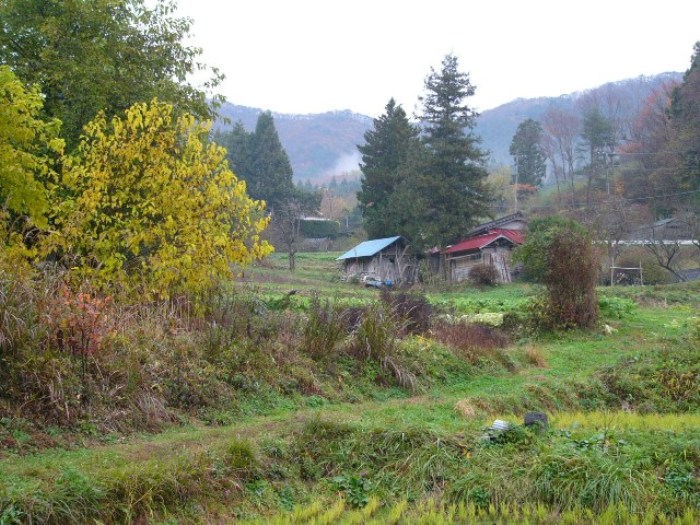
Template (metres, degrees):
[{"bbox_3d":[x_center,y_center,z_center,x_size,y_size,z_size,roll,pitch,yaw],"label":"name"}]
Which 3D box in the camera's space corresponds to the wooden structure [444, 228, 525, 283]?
[{"bbox_3d":[8.344,-0.434,69.000,3.900,3.300,5.000,0,-1,-30],"label":"wooden structure"}]

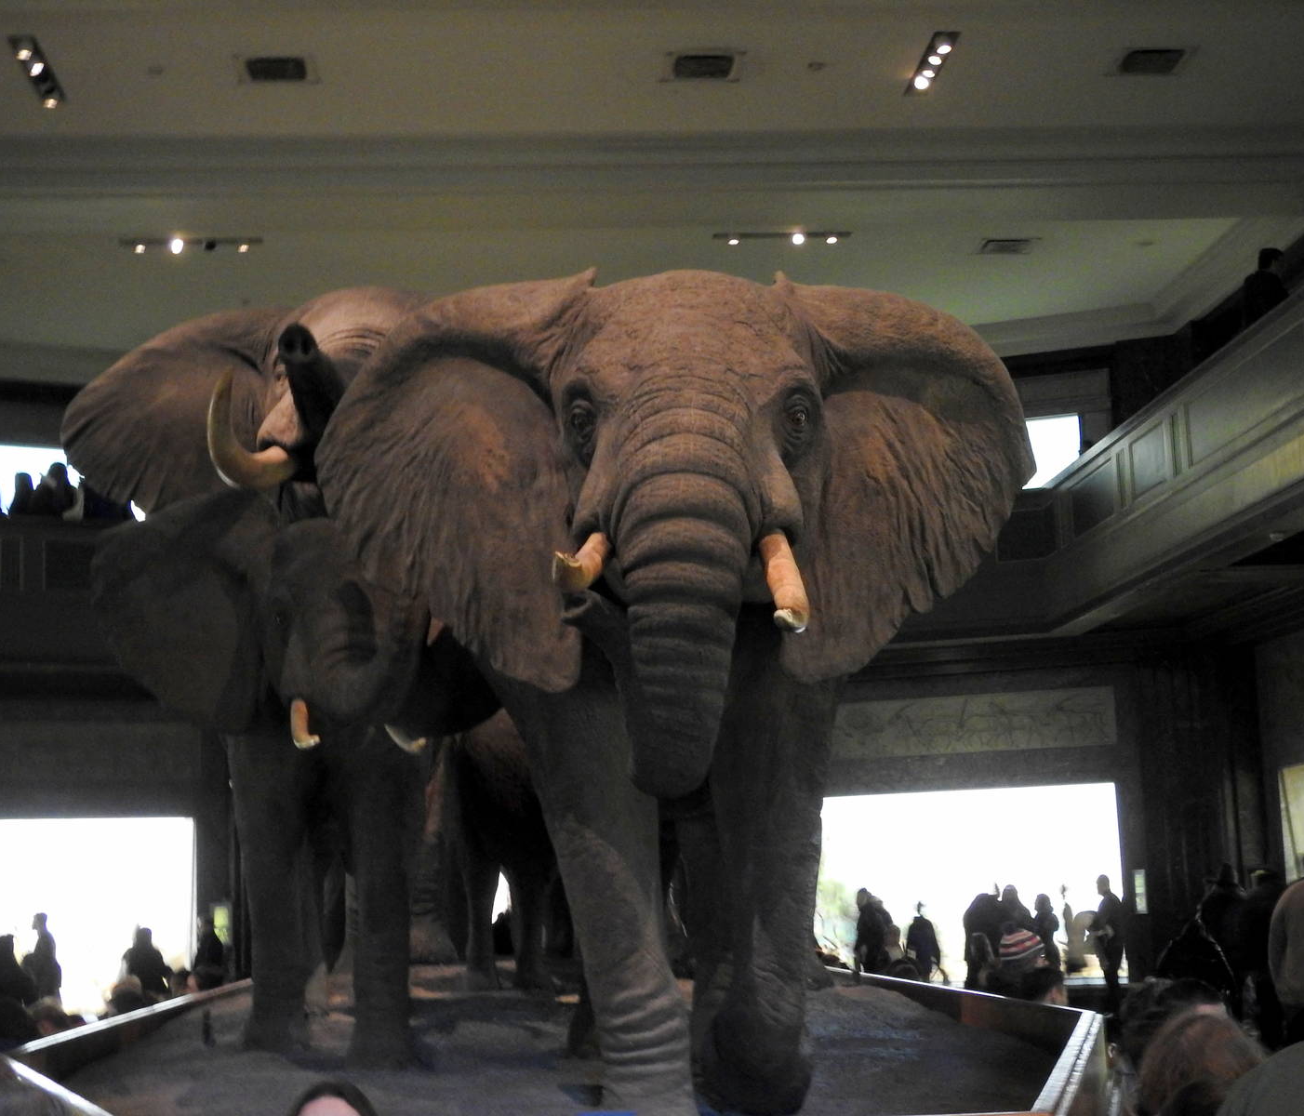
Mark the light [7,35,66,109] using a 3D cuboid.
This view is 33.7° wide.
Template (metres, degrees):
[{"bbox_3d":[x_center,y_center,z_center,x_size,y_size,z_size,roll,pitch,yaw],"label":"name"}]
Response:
[{"bbox_3d":[-5.462,-4.290,19.033,0.220,0.140,1.500,-1,-9,-4],"label":"light"}]

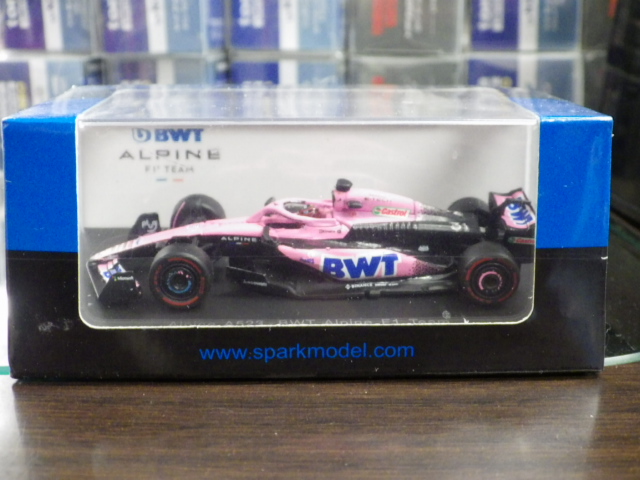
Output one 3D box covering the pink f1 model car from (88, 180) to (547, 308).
[{"bbox_3d":[-0.002,-0.002,0.181,0.087,0.018,0.031,0,21,-1],"label":"pink f1 model car"}]

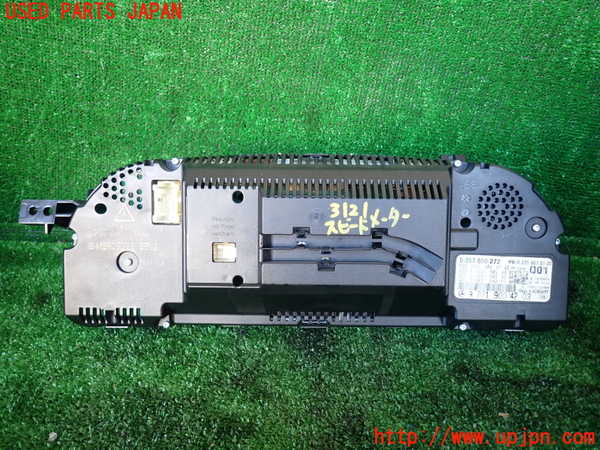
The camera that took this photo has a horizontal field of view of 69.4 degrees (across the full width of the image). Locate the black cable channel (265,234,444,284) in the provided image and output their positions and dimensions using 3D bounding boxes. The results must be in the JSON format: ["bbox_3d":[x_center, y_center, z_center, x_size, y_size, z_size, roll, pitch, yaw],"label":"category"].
[{"bbox_3d":[0.045,0.028,0.375,0.156,0.045,0.009,1,0,0],"label":"black cable channel"}]

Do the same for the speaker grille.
[{"bbox_3d":[0.174,-0.016,0.375,0.041,0.041,0.004,1,0,0],"label":"speaker grille"}]

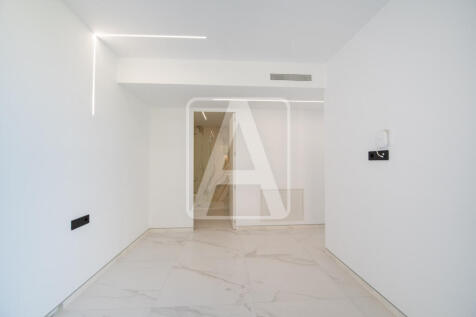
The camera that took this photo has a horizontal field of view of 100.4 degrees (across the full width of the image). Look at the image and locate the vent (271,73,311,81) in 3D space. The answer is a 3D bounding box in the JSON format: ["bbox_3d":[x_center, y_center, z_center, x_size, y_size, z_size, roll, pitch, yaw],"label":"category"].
[{"bbox_3d":[0.719,-1.081,2.654,0.570,0.086,0.030,0,-1,-4],"label":"vent"}]

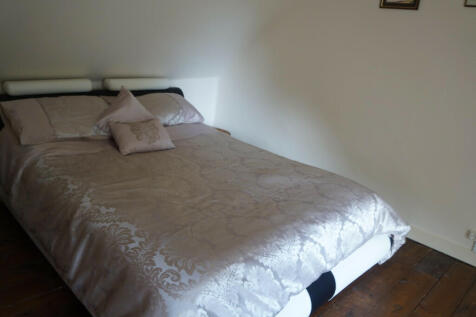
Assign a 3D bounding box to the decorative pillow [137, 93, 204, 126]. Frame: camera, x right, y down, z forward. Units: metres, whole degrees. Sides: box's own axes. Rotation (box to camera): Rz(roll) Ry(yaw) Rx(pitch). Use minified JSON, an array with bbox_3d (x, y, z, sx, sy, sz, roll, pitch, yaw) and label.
[{"bbox_3d":[-0.630,-0.410,3.079,0.660,0.350,0.160,-13,-12,-43],"label":"decorative pillow"}]

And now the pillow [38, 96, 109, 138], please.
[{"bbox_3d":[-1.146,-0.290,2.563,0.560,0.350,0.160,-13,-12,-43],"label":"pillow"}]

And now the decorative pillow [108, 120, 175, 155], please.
[{"bbox_3d":[-0.640,-0.156,2.415,0.370,0.120,0.280,-10,60,-39],"label":"decorative pillow"}]

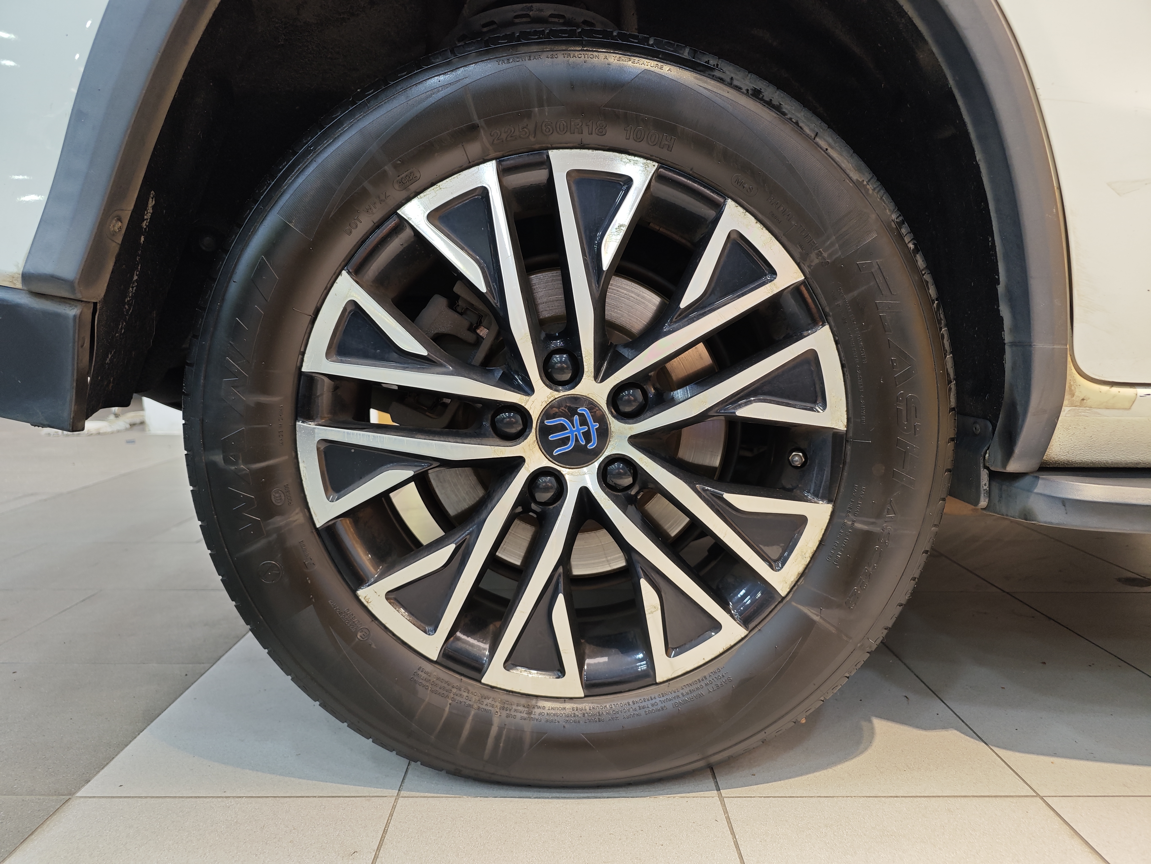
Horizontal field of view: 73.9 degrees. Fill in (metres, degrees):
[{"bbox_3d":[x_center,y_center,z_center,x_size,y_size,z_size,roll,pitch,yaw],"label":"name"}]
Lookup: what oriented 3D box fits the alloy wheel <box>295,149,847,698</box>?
[{"bbox_3d":[-0.004,-0.009,0.781,0.492,0.492,0.190,0,6,-1],"label":"alloy wheel"}]

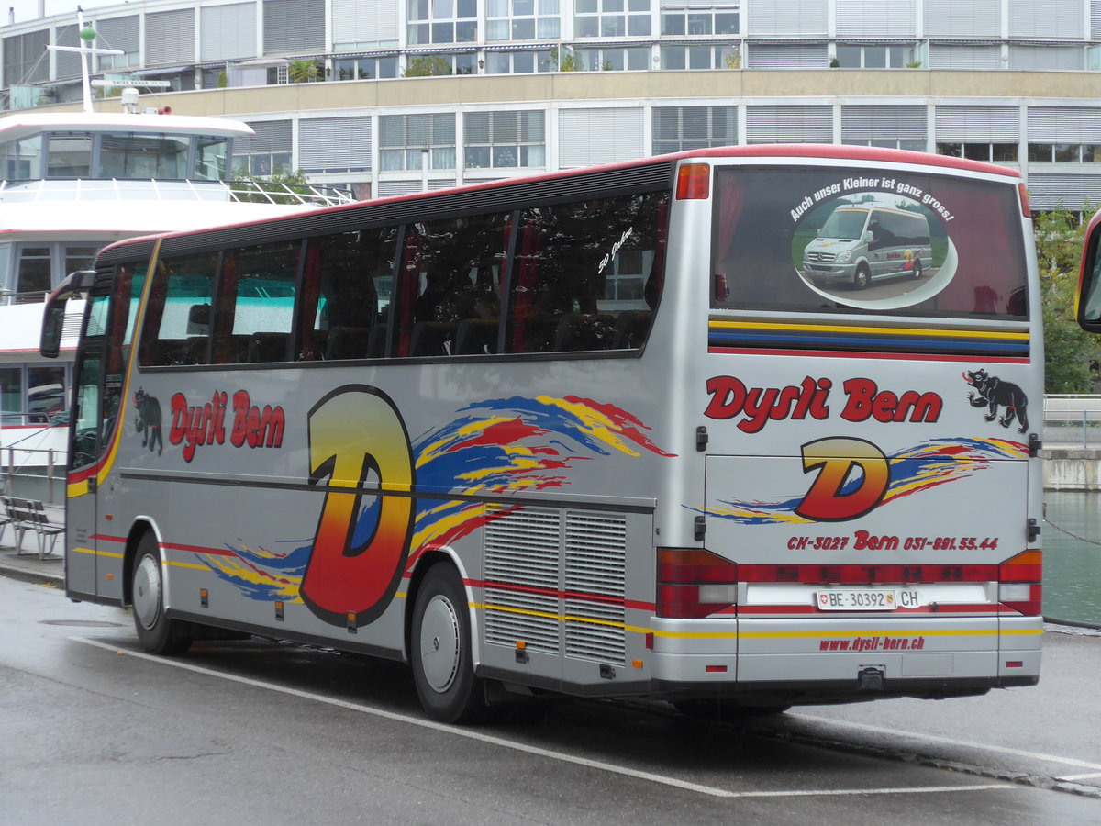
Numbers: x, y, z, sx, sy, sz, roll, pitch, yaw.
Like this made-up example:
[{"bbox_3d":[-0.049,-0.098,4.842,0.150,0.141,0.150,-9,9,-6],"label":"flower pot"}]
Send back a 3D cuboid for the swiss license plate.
[{"bbox_3d":[1.693,1.028,18.001,0.500,0.110,0.015,1,0,-24],"label":"swiss license plate"}]

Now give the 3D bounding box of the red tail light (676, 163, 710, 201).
[{"bbox_3d":[0.780,-1.250,17.753,0.160,0.195,0.110,1,0,-24],"label":"red tail light"}]

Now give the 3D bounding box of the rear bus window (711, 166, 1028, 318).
[{"bbox_3d":[1.776,-0.941,18.117,2.020,0.800,0.090,1,0,-24],"label":"rear bus window"}]

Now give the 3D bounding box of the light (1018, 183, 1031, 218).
[{"bbox_3d":[2.718,-1.205,18.632,0.160,0.195,0.110,1,0,-24],"label":"light"}]

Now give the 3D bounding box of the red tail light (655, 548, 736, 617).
[{"bbox_3d":[0.790,0.915,17.684,0.425,0.375,0.150,1,0,-24],"label":"red tail light"}]

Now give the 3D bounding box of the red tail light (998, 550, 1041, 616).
[{"bbox_3d":[2.680,0.959,18.542,0.425,0.375,0.150,1,0,-24],"label":"red tail light"}]

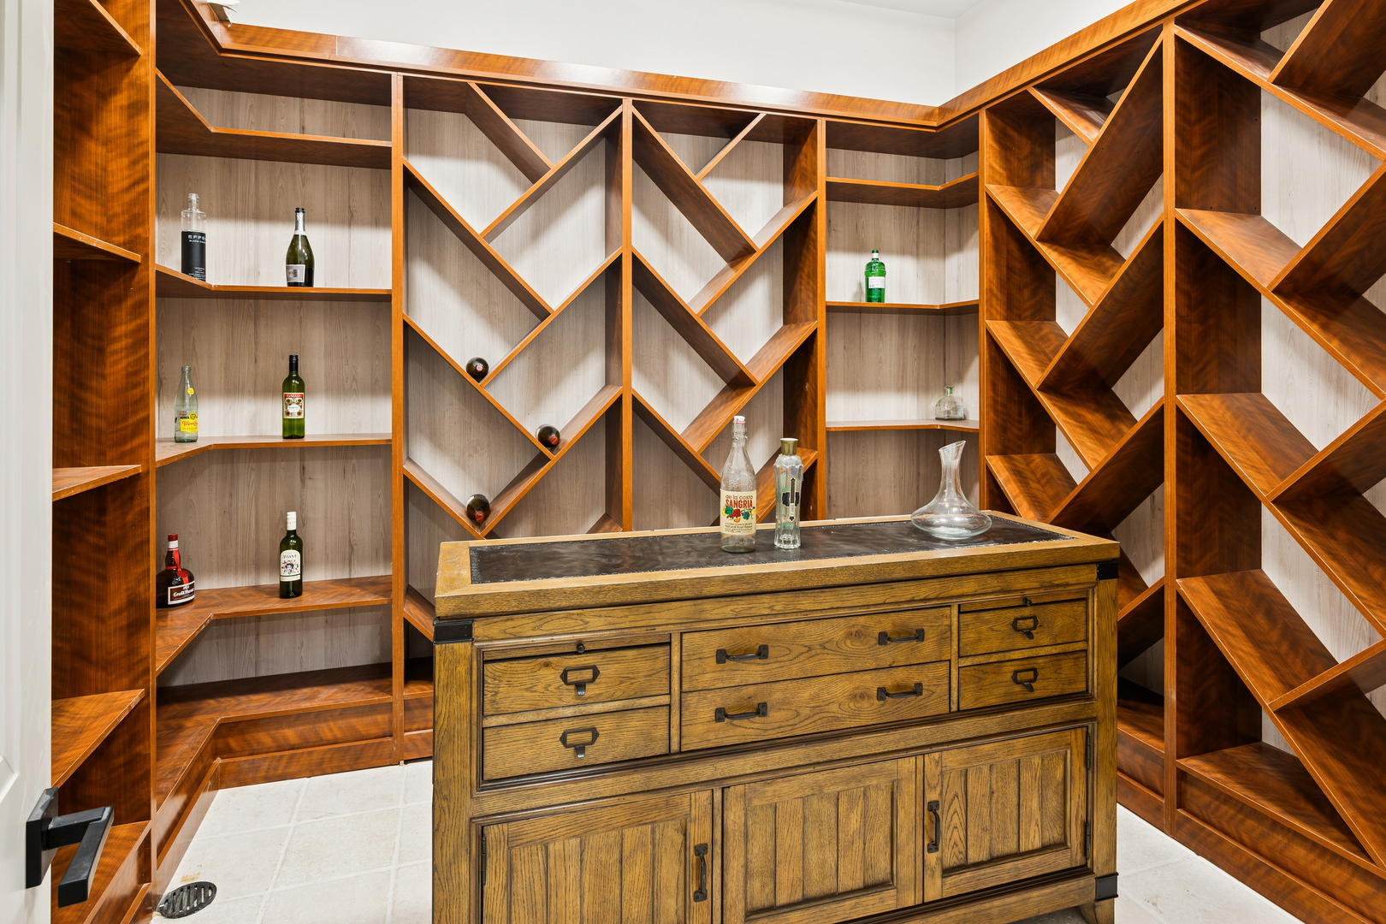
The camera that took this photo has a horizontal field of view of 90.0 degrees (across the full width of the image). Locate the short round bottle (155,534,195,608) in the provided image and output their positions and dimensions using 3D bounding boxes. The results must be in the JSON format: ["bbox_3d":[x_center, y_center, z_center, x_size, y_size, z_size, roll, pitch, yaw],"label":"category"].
[{"bbox_3d":[-1.784,0.366,2.380,0.119,0.236,0.119,-3,5,-37],"label":"short round bottle"}]

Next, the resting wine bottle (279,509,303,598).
[{"bbox_3d":[-1.427,0.325,2.465,0.073,0.297,0.073,-2,5,-30],"label":"resting wine bottle"}]

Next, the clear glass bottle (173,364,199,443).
[{"bbox_3d":[-1.704,-0.194,2.333,0.064,0.252,0.064,-3,5,-36],"label":"clear glass bottle"}]

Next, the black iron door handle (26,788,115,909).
[{"bbox_3d":[-0.617,0.383,0.681,0.064,0.066,0.160,-2,5,-31],"label":"black iron door handle"}]

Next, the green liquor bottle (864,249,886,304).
[{"bbox_3d":[0.791,-0.801,3.000,0.088,0.235,0.088,1,4,15],"label":"green liquor bottle"}]

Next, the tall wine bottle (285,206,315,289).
[{"bbox_3d":[-1.407,-0.760,2.485,0.088,0.303,0.088,-2,5,-29],"label":"tall wine bottle"}]

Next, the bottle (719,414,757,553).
[{"bbox_3d":[0.109,0.048,1.640,0.086,0.312,0.086,0,4,4],"label":"bottle"}]

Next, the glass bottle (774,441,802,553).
[{"bbox_3d":[0.230,0.072,1.665,0.068,0.256,0.068,1,4,8],"label":"glass bottle"}]

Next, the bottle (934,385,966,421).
[{"bbox_3d":[1.205,-0.276,3.250,0.118,0.160,0.105,1,4,20],"label":"bottle"}]

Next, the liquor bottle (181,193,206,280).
[{"bbox_3d":[-1.714,-0.759,2.380,0.070,0.325,0.070,-3,5,-35],"label":"liquor bottle"}]

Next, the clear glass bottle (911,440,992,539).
[{"bbox_3d":[0.655,0.066,1.765,0.194,0.241,0.194,1,4,17],"label":"clear glass bottle"}]

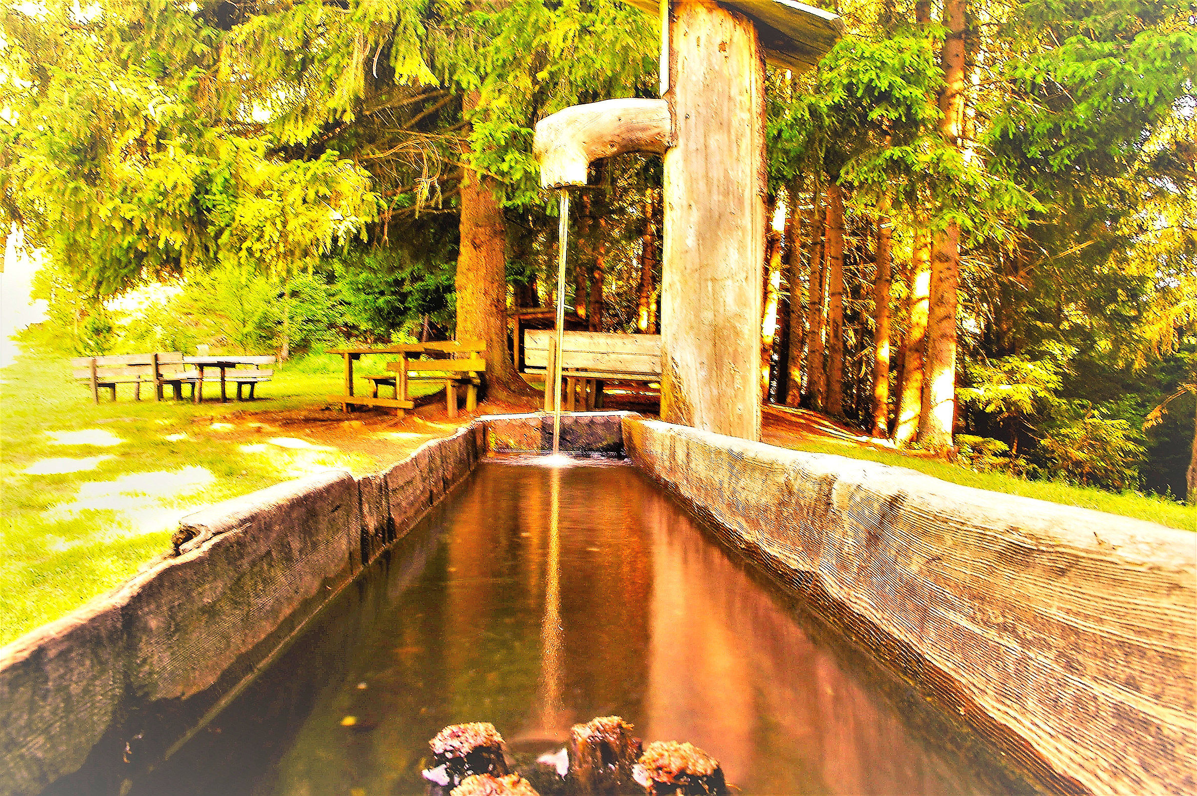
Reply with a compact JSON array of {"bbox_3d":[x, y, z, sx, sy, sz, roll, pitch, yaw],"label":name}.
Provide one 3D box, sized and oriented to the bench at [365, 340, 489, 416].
[{"bbox_3d":[-2.100,-0.250,10.820,1.630,0.870,0.570,1,1,33],"label":"bench"}]

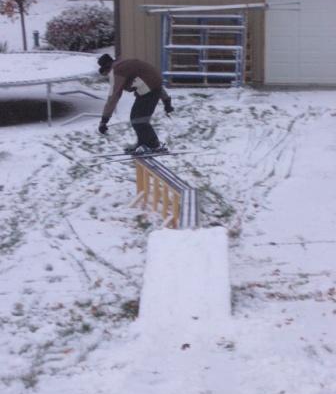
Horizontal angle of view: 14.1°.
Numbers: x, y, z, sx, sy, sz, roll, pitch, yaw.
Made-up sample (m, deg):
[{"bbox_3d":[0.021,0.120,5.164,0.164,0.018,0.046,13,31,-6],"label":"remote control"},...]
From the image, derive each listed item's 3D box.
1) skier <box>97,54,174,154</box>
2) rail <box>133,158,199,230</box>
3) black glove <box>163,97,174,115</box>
[{"bbox_3d":[-0.440,-1.259,18.400,1.000,1.330,0.550,-2,15,-9],"label":"skier"},{"bbox_3d":[0.062,0.183,16.754,0.602,0.540,3.793,-3,15,-12],"label":"rail"},{"bbox_3d":[0.007,-1.229,18.450,0.130,0.230,0.120,-11,14,3],"label":"black glove"}]

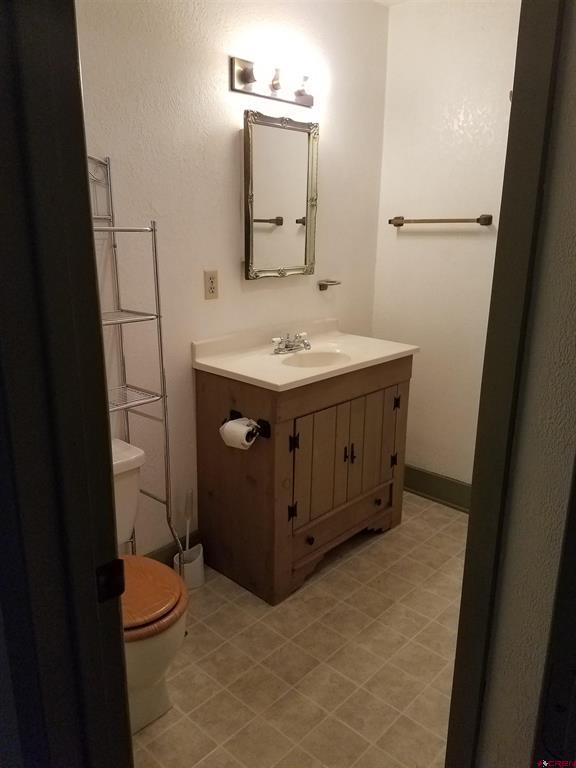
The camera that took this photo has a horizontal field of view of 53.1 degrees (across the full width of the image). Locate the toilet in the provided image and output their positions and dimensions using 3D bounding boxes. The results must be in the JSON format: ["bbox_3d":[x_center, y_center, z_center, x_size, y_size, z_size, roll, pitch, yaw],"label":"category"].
[{"bbox_3d":[-0.562,0.625,1.744,0.670,0.720,0.480,14,20,41],"label":"toilet"}]

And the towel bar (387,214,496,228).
[{"bbox_3d":[0.713,-0.779,2.776,0.522,0.049,0.075,14,20,41],"label":"towel bar"}]

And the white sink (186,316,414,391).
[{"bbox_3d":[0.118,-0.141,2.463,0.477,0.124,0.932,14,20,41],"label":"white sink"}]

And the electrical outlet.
[{"bbox_3d":[-0.298,-0.389,2.287,0.012,0.115,0.070,14,20,41],"label":"electrical outlet"}]

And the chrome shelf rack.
[{"bbox_3d":[-0.701,0.140,1.756,0.305,1.650,0.650,14,20,41],"label":"chrome shelf rack"}]

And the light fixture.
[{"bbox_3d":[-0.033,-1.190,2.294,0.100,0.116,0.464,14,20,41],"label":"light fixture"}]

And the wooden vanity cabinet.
[{"bbox_3d":[0.102,0.322,2.604,0.435,0.878,0.907,14,20,41],"label":"wooden vanity cabinet"}]

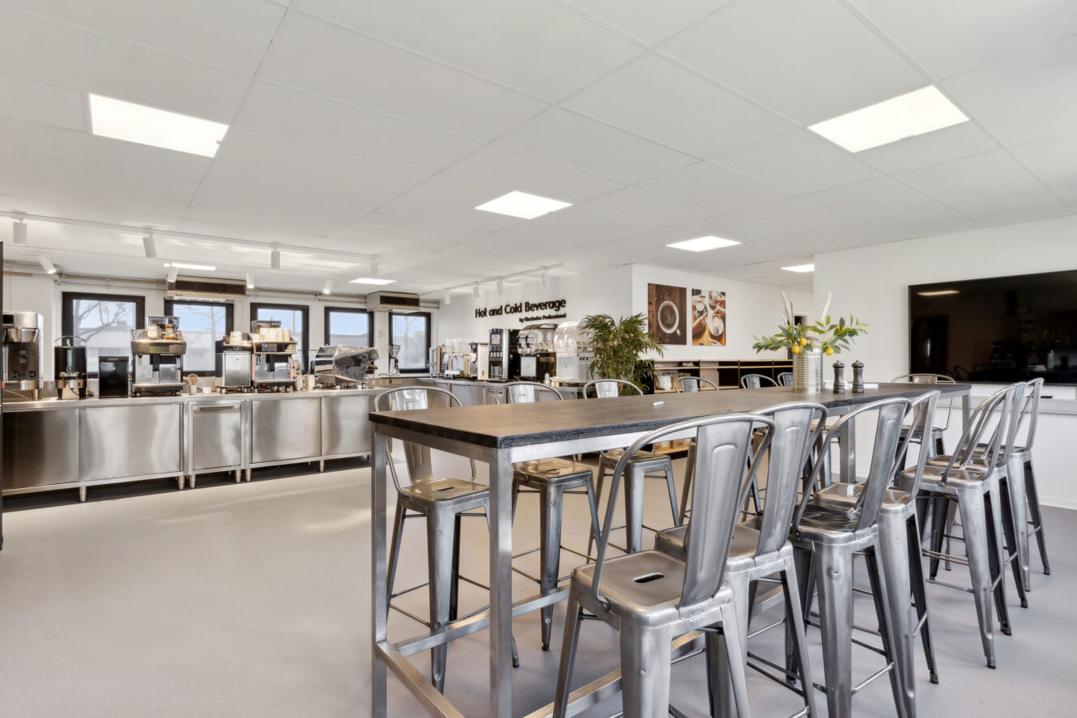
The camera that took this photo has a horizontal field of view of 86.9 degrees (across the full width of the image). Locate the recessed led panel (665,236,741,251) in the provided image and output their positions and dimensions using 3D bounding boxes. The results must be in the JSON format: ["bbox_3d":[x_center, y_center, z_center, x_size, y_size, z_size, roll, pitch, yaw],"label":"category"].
[{"bbox_3d":[1.756,-1.225,6.057,0.580,0.030,0.580,0,0,-38],"label":"recessed led panel"}]

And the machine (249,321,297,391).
[{"bbox_3d":[-3.084,-0.025,6.507,0.450,0.812,0.560,0,0,-39],"label":"machine"}]

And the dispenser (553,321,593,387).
[{"bbox_3d":[0.430,-0.068,7.541,0.500,0.865,0.430,0,0,-38],"label":"dispenser"}]

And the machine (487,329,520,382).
[{"bbox_3d":[-0.413,-0.073,8.866,0.540,0.779,0.470,0,0,-38],"label":"machine"}]

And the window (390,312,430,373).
[{"bbox_3d":[-2.514,-0.302,11.126,0.880,1.190,0.100,0,0,-38],"label":"window"}]

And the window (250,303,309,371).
[{"bbox_3d":[-4.282,-0.302,9.428,0.920,1.170,0.120,0,0,-39],"label":"window"}]

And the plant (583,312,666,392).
[{"bbox_3d":[0.959,0.380,6.734,0.860,1.830,0.880,0,0,0],"label":"plant"}]

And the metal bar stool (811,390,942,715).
[{"bbox_3d":[1.265,0.694,2.215,0.430,1.140,0.430,0,0,-44],"label":"metal bar stool"}]

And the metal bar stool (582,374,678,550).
[{"bbox_3d":[0.533,0.700,3.167,0.430,1.160,0.450,0,0,-33],"label":"metal bar stool"}]

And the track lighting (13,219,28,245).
[{"bbox_3d":[-4.442,-1.090,4.871,0.095,0.227,0.100,0,0,-38],"label":"track lighting"}]

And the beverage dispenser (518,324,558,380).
[{"bbox_3d":[-0.035,-0.090,8.209,0.500,0.805,0.420,0,0,-39],"label":"beverage dispenser"}]

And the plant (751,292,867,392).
[{"bbox_3d":[1.460,-0.096,3.080,0.590,0.540,0.500,0,0,25],"label":"plant"}]

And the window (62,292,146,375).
[{"bbox_3d":[-6.261,-0.342,8.217,0.940,1.190,0.100,0,0,-38],"label":"window"}]

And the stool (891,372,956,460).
[{"bbox_3d":[2.847,0.700,4.265,0.450,1.160,0.430,0,0,-44],"label":"stool"}]

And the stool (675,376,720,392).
[{"bbox_3d":[1.181,0.698,3.654,0.440,1.160,0.460,0,0,-39],"label":"stool"}]

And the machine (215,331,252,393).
[{"bbox_3d":[-3.458,0.056,6.453,0.295,0.645,0.480,0,0,-38],"label":"machine"}]

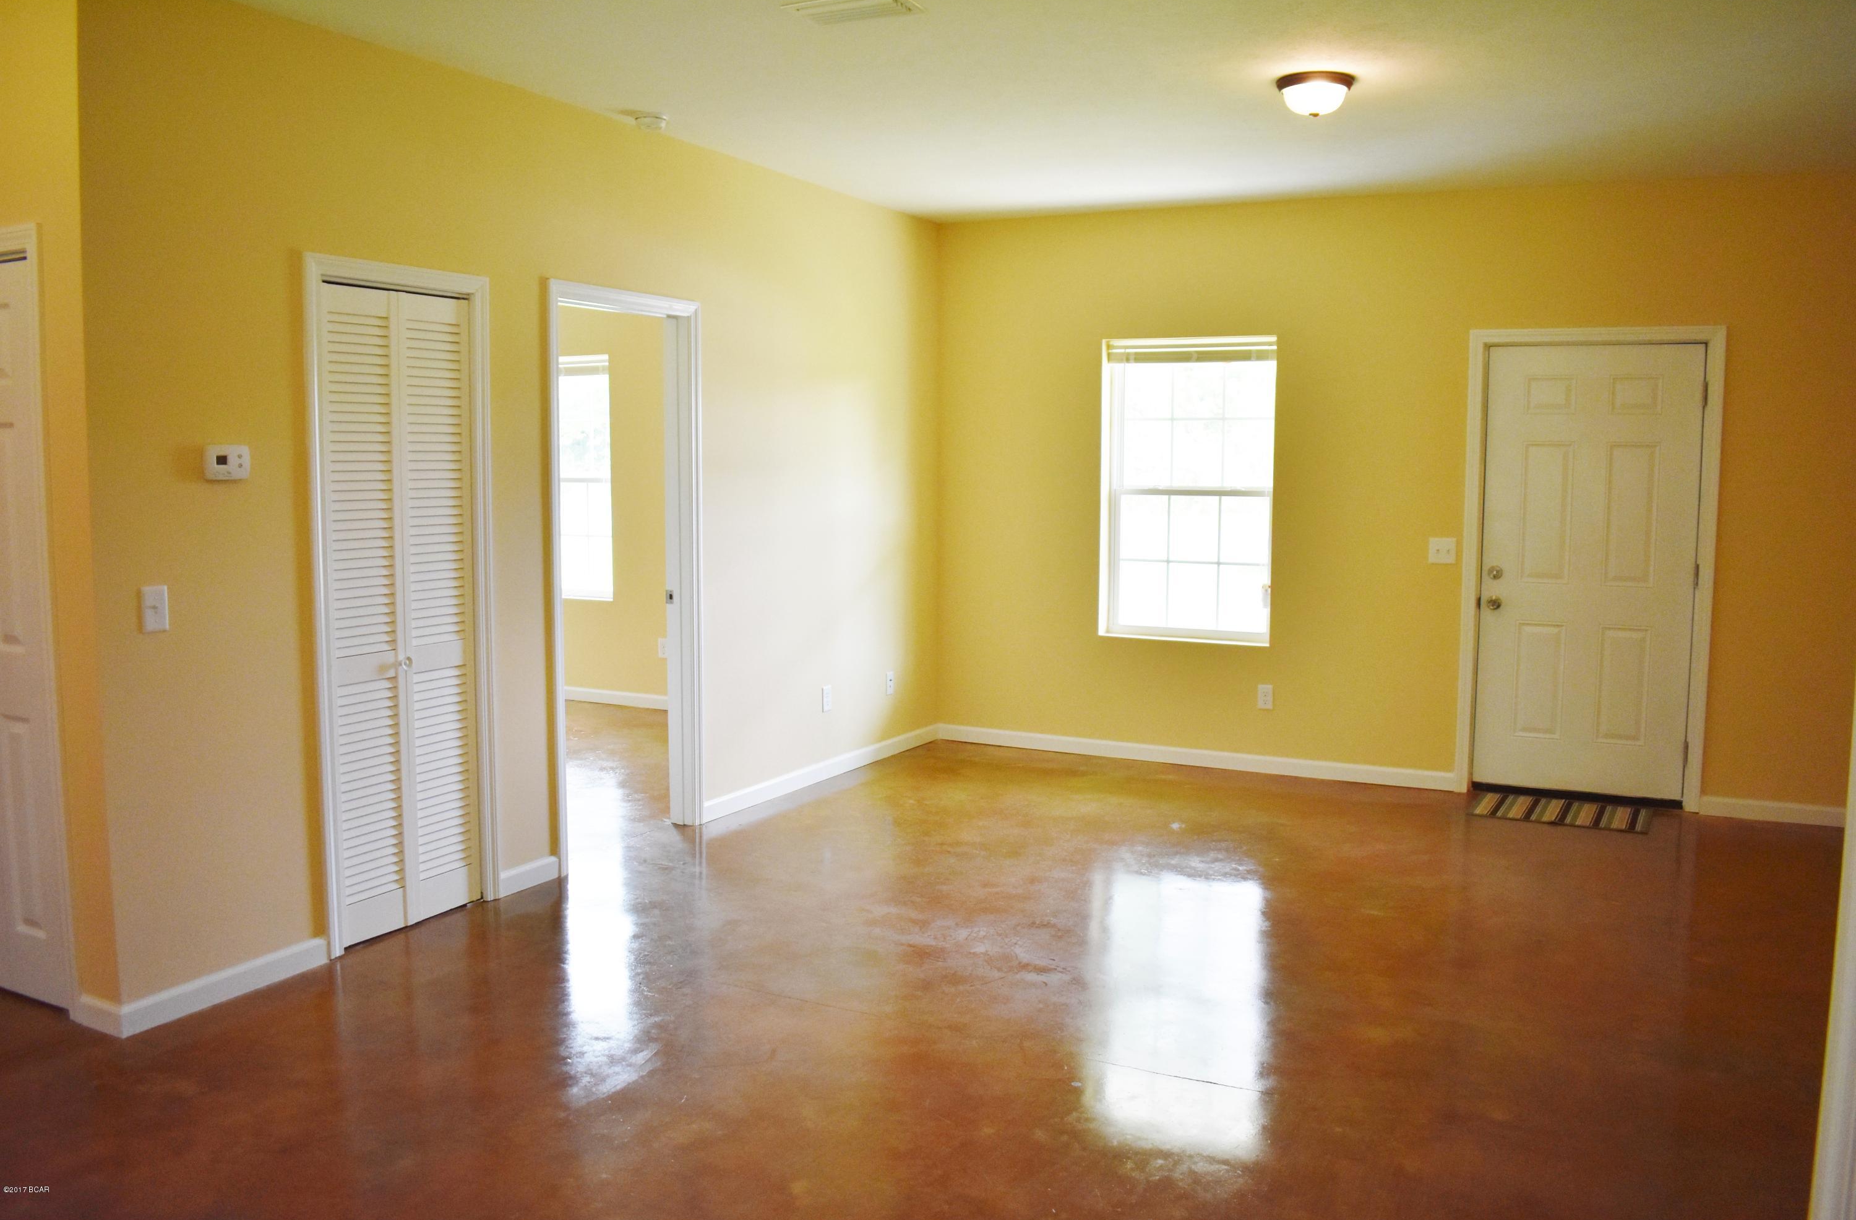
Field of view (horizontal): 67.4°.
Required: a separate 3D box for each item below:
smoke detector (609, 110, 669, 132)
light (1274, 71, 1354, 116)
[{"bbox_3d":[-1.020,-1.801,5.165,0.126,0.043,0.126,3,6,27],"label":"smoke detector"},{"bbox_3d":[1.277,-1.682,4.584,0.265,0.123,0.265,3,6,27],"label":"light"}]

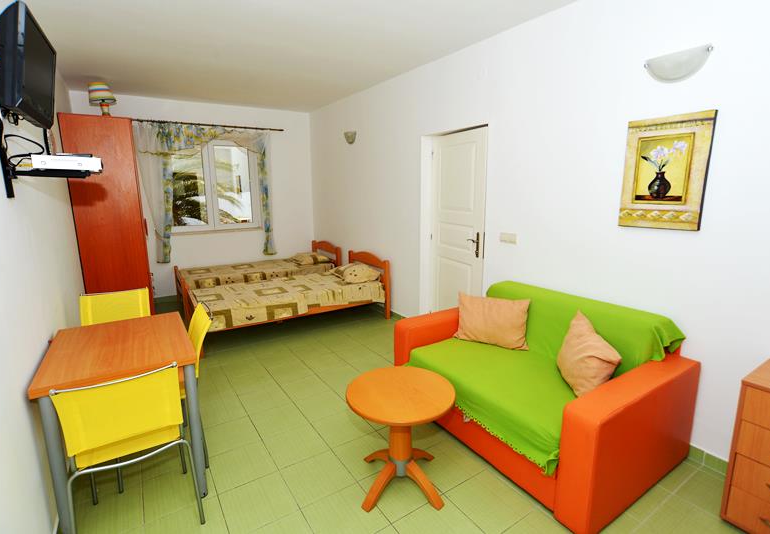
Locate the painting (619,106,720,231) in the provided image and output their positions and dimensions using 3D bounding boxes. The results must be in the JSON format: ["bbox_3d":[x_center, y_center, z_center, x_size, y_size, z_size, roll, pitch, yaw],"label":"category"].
[{"bbox_3d":[1.529,-0.511,2.201,0.033,0.606,0.409,-7,13,-32],"label":"painting"}]

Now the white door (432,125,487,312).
[{"bbox_3d":[0.676,-0.238,3.867,0.051,2.016,0.840,-6,12,-24],"label":"white door"}]

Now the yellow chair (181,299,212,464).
[{"bbox_3d":[-1.238,0.690,2.249,0.539,0.846,0.456,-7,13,-32],"label":"yellow chair"}]

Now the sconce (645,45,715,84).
[{"bbox_3d":[1.495,-1.041,2.085,0.101,0.139,0.299,-7,13,-32],"label":"sconce"}]

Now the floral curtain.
[{"bbox_3d":[-2.427,-1.012,5.585,1.752,1.857,0.098,-7,13,-32],"label":"floral curtain"}]

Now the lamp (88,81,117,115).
[{"bbox_3d":[-2.680,-1.568,3.801,0.220,0.344,0.220,-7,13,-32],"label":"lamp"}]

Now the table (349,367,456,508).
[{"bbox_3d":[0.085,0.879,2.065,0.547,0.513,0.547,-1,11,0],"label":"table"}]

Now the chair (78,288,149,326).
[{"bbox_3d":[-1.748,0.615,2.674,0.448,0.846,0.539,-7,13,-32],"label":"chair"}]

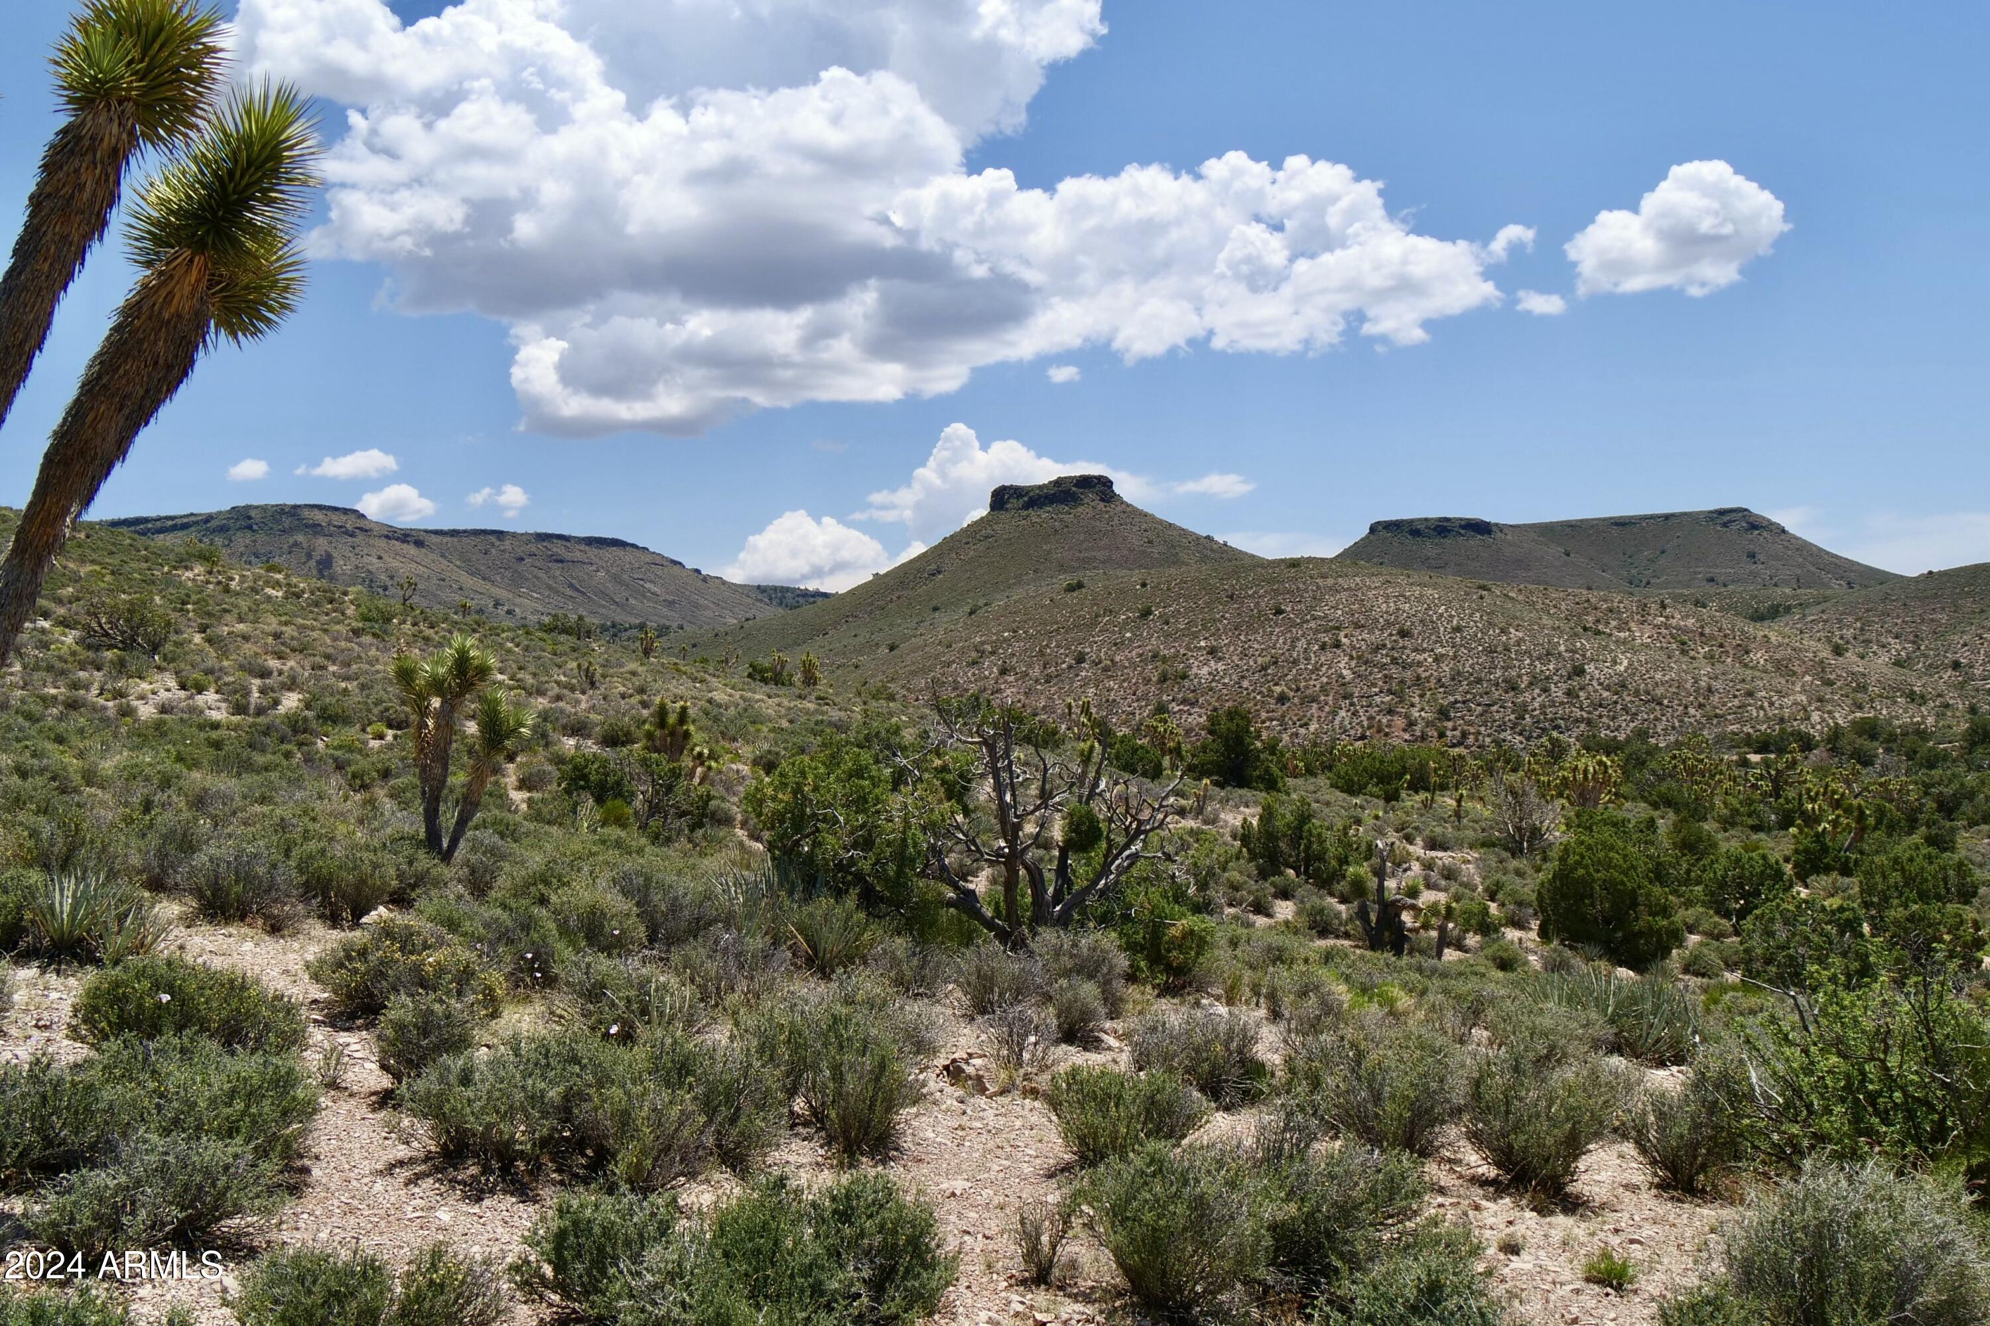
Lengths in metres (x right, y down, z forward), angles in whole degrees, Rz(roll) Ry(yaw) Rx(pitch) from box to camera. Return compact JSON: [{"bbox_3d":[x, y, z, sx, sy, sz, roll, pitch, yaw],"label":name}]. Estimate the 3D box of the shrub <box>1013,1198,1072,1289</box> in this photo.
[{"bbox_3d":[0.133,1.603,5.200,0.159,0.245,0.150,0,0,0],"label":"shrub"}]

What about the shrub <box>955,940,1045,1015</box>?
[{"bbox_3d":[0.036,2.090,12.500,0.600,0.482,0.570,0,0,0],"label":"shrub"}]

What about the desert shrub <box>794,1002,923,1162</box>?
[{"bbox_3d":[-0.491,1.506,6.750,0.463,0.564,0.460,0,0,0],"label":"desert shrub"}]

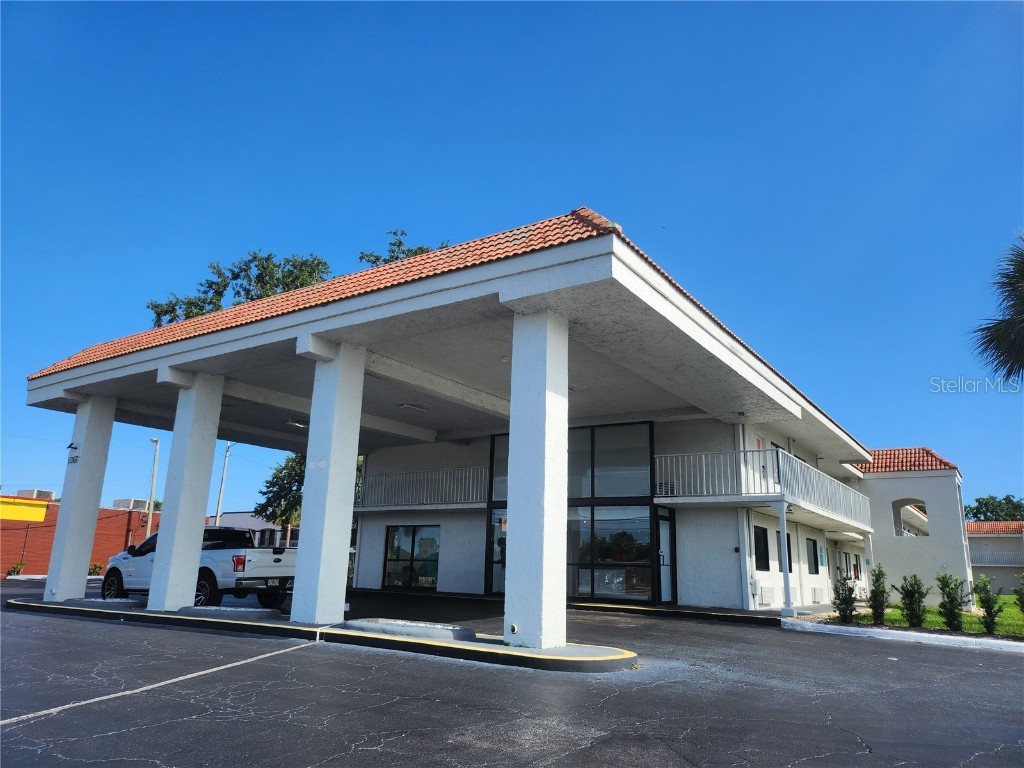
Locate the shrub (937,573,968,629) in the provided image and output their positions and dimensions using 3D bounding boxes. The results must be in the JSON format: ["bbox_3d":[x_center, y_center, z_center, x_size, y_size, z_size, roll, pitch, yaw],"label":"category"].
[{"bbox_3d":[8.190,4.047,13.214,0.516,1.044,0.516,-8,-17,33],"label":"shrub"}]

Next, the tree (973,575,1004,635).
[{"bbox_3d":[8.704,4.015,12.962,0.476,1.041,0.476,-8,-17,33],"label":"tree"}]

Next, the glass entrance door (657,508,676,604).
[{"bbox_3d":[3.948,4.429,18.302,0.090,2.420,1.080,-8,-17,33],"label":"glass entrance door"}]

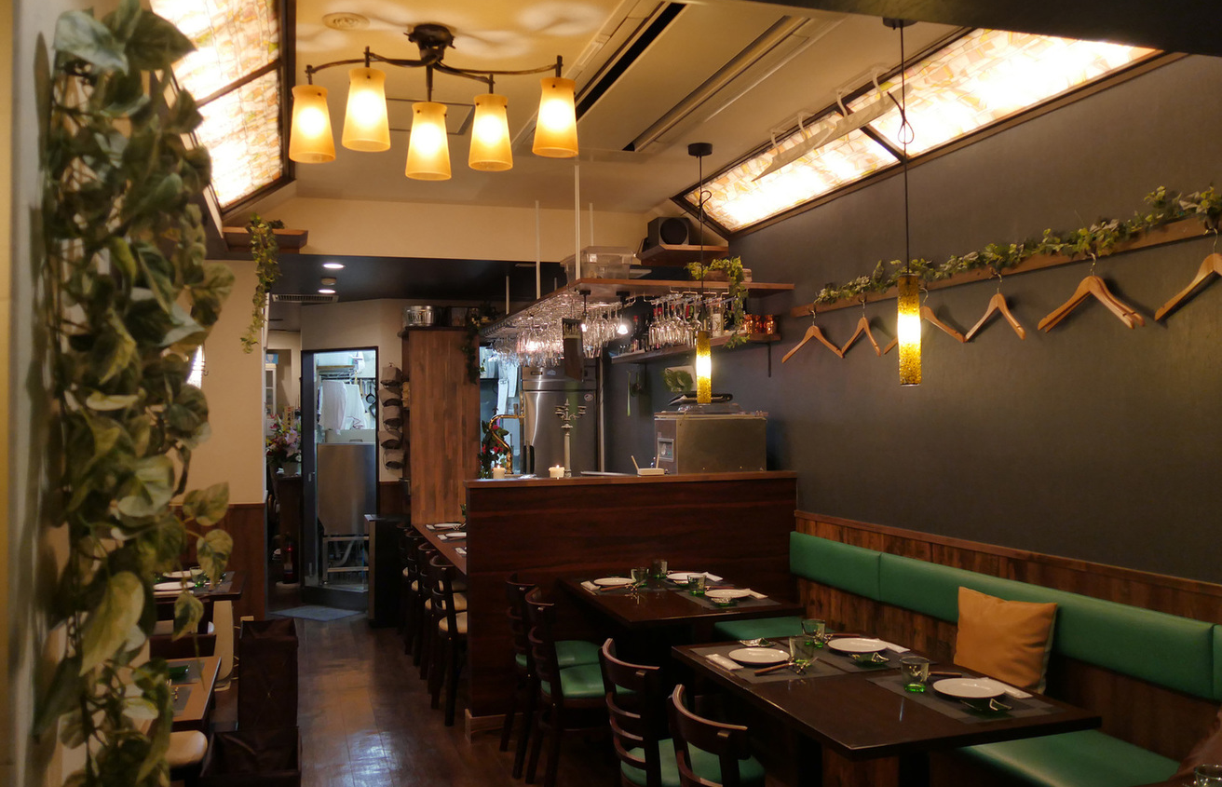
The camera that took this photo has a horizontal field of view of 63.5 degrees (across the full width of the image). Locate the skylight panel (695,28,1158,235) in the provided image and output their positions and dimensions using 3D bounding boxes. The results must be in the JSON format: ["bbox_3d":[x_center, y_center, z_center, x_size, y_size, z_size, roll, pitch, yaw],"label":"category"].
[{"bbox_3d":[1.052,-1.071,4.164,0.395,0.050,3.308,34,-11,-14],"label":"skylight panel"}]

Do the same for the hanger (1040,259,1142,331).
[{"bbox_3d":[1.536,-0.330,3.189,0.090,0.223,0.430,0,-1,-21],"label":"hanger"}]

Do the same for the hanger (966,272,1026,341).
[{"bbox_3d":[1.401,-0.326,3.615,0.050,0.236,0.425,0,-1,-8],"label":"hanger"}]

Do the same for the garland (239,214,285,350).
[{"bbox_3d":[-1.714,-0.541,4.865,0.211,0.691,0.170,0,-1,-18],"label":"garland"}]

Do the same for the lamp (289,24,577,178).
[{"bbox_3d":[-0.575,-0.932,3.189,0.910,0.470,0.440,-1,-1,0],"label":"lamp"}]

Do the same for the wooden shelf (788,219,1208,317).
[{"bbox_3d":[1.345,-0.457,3.974,0.027,0.058,2.632,0,-1,-18],"label":"wooden shelf"}]

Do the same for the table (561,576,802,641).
[{"bbox_3d":[0.267,1.219,4.251,0.740,0.727,1.049,0,-1,-18],"label":"table"}]

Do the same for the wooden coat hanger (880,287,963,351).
[{"bbox_3d":[1.242,-0.288,3.919,0.050,0.250,0.430,0,-1,-27],"label":"wooden coat hanger"}]

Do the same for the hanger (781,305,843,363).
[{"bbox_3d":[0.991,-0.299,4.902,0.050,0.274,0.425,0,-2,-32],"label":"hanger"}]

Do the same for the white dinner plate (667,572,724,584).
[{"bbox_3d":[0.355,0.849,4.569,0.187,0.022,0.187,0,-1,-18],"label":"white dinner plate"}]

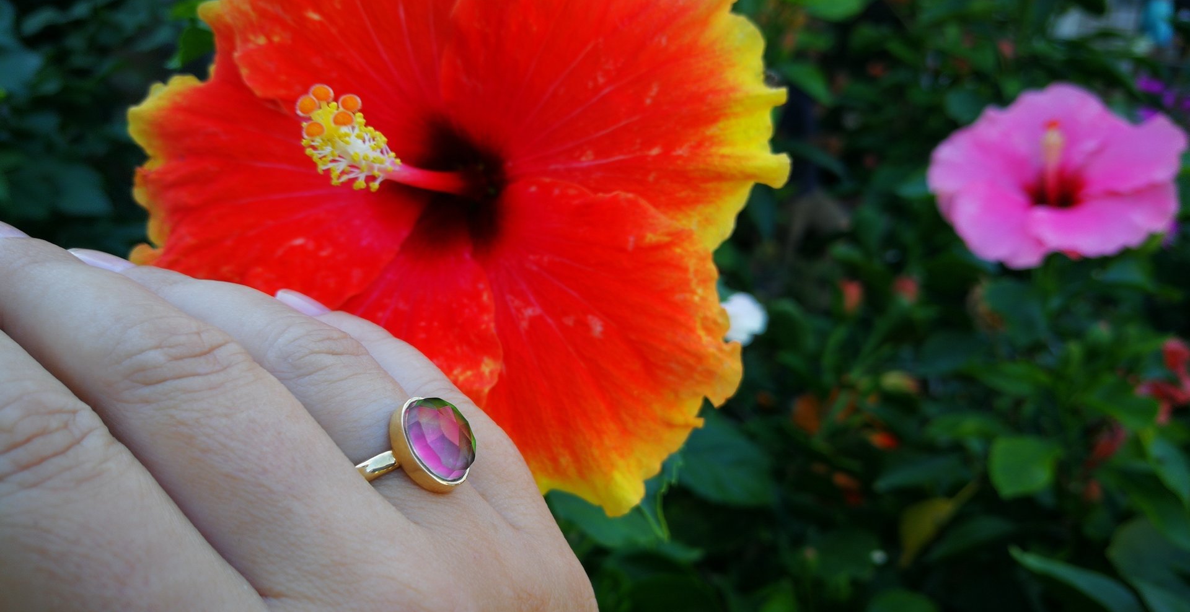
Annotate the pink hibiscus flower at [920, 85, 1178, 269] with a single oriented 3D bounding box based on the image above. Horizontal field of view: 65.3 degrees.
[{"bbox_3d":[0.238,-0.067,0.486,0.120,0.070,0.115,9,60,31],"label":"pink hibiscus flower"}]

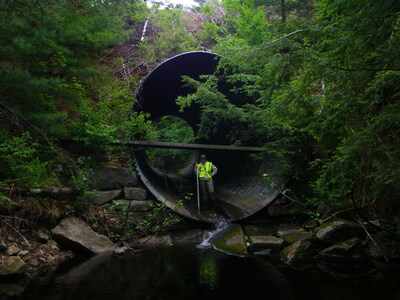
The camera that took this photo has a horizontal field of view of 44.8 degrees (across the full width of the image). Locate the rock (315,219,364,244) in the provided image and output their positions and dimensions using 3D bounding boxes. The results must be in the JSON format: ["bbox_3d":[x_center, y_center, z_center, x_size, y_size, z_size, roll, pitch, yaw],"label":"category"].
[{"bbox_3d":[3.190,1.860,11.150,1.150,0.560,0.850,0,-1,11],"label":"rock"}]

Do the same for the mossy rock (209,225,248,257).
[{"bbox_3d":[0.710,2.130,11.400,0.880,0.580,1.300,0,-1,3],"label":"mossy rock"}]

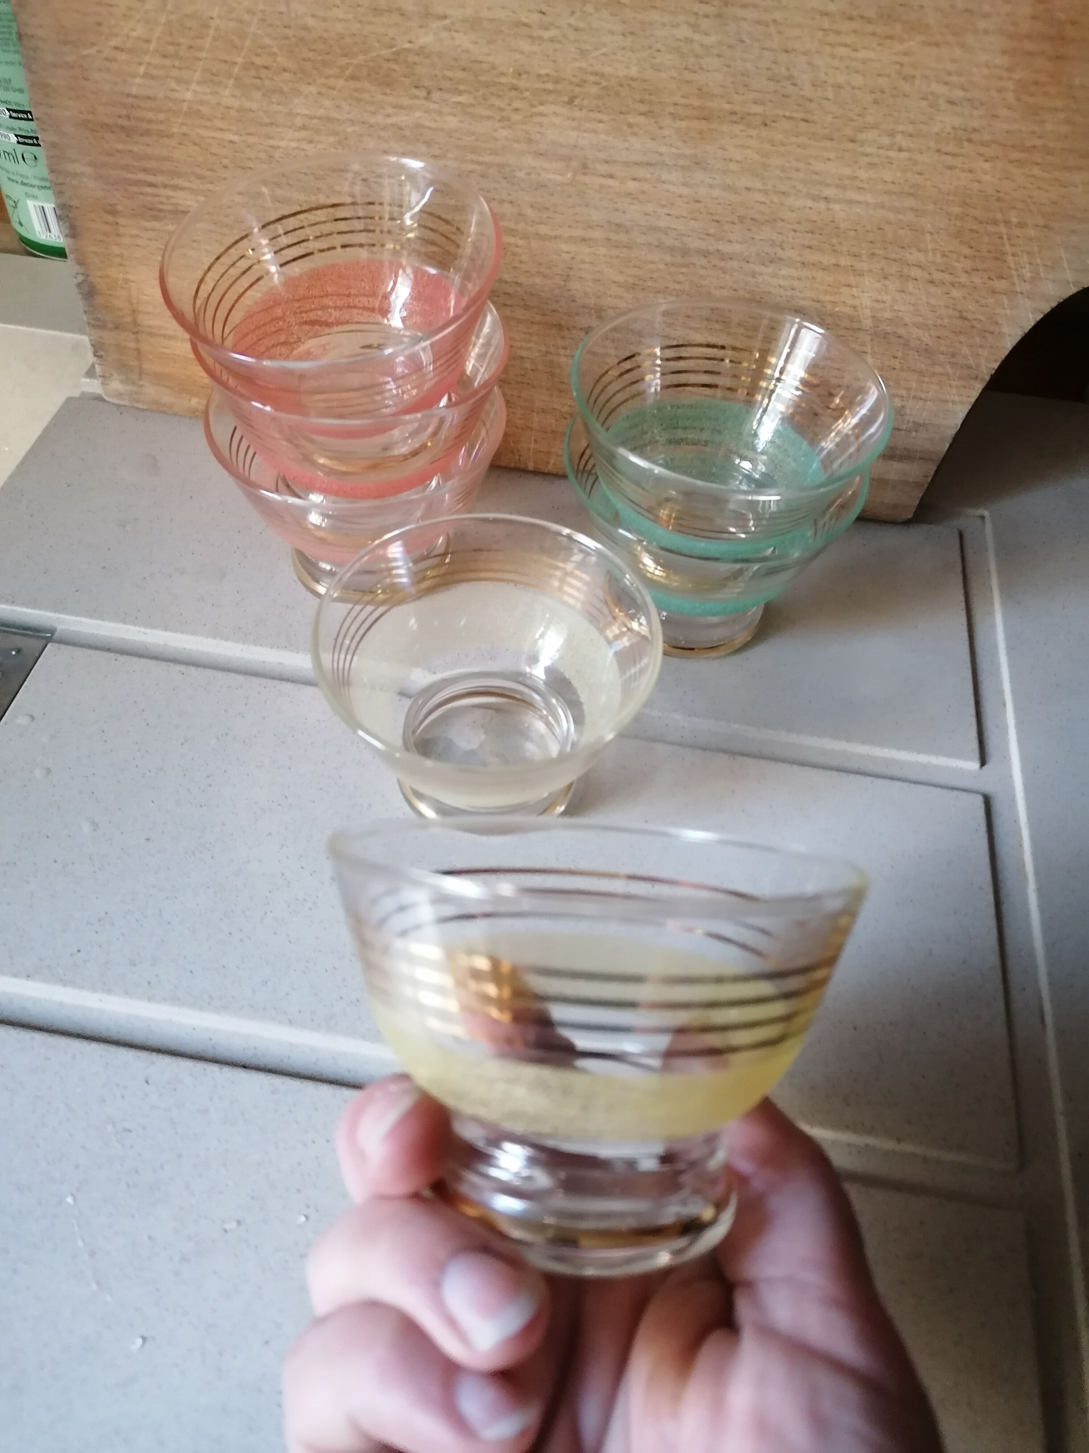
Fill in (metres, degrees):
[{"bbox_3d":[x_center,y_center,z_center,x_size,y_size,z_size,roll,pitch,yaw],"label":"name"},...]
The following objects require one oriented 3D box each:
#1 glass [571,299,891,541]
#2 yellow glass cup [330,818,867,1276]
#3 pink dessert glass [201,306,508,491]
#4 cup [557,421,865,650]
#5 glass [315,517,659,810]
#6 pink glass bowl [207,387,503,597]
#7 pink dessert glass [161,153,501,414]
[{"bbox_3d":[0.046,-0.070,0.310,0.082,0.053,0.082,7,51,0],"label":"glass"},{"bbox_3d":[0.006,0.046,0.176,0.082,0.082,0.053,4,92,0],"label":"yellow glass cup"},{"bbox_3d":[-0.052,-0.086,0.318,0.082,0.053,0.082,6,48,0],"label":"pink dessert glass"},{"bbox_3d":[0.045,-0.056,0.328,0.082,0.053,0.082,1,51,-2],"label":"cup"},{"bbox_3d":[-0.014,-0.006,0.285,0.082,0.053,0.082,1,51,-2],"label":"glass"},{"bbox_3d":[-0.053,-0.071,0.335,0.082,0.053,0.082,1,51,-2],"label":"pink glass bowl"},{"bbox_3d":[-0.051,-0.100,0.295,0.082,0.053,0.082,-2,58,0],"label":"pink dessert glass"}]

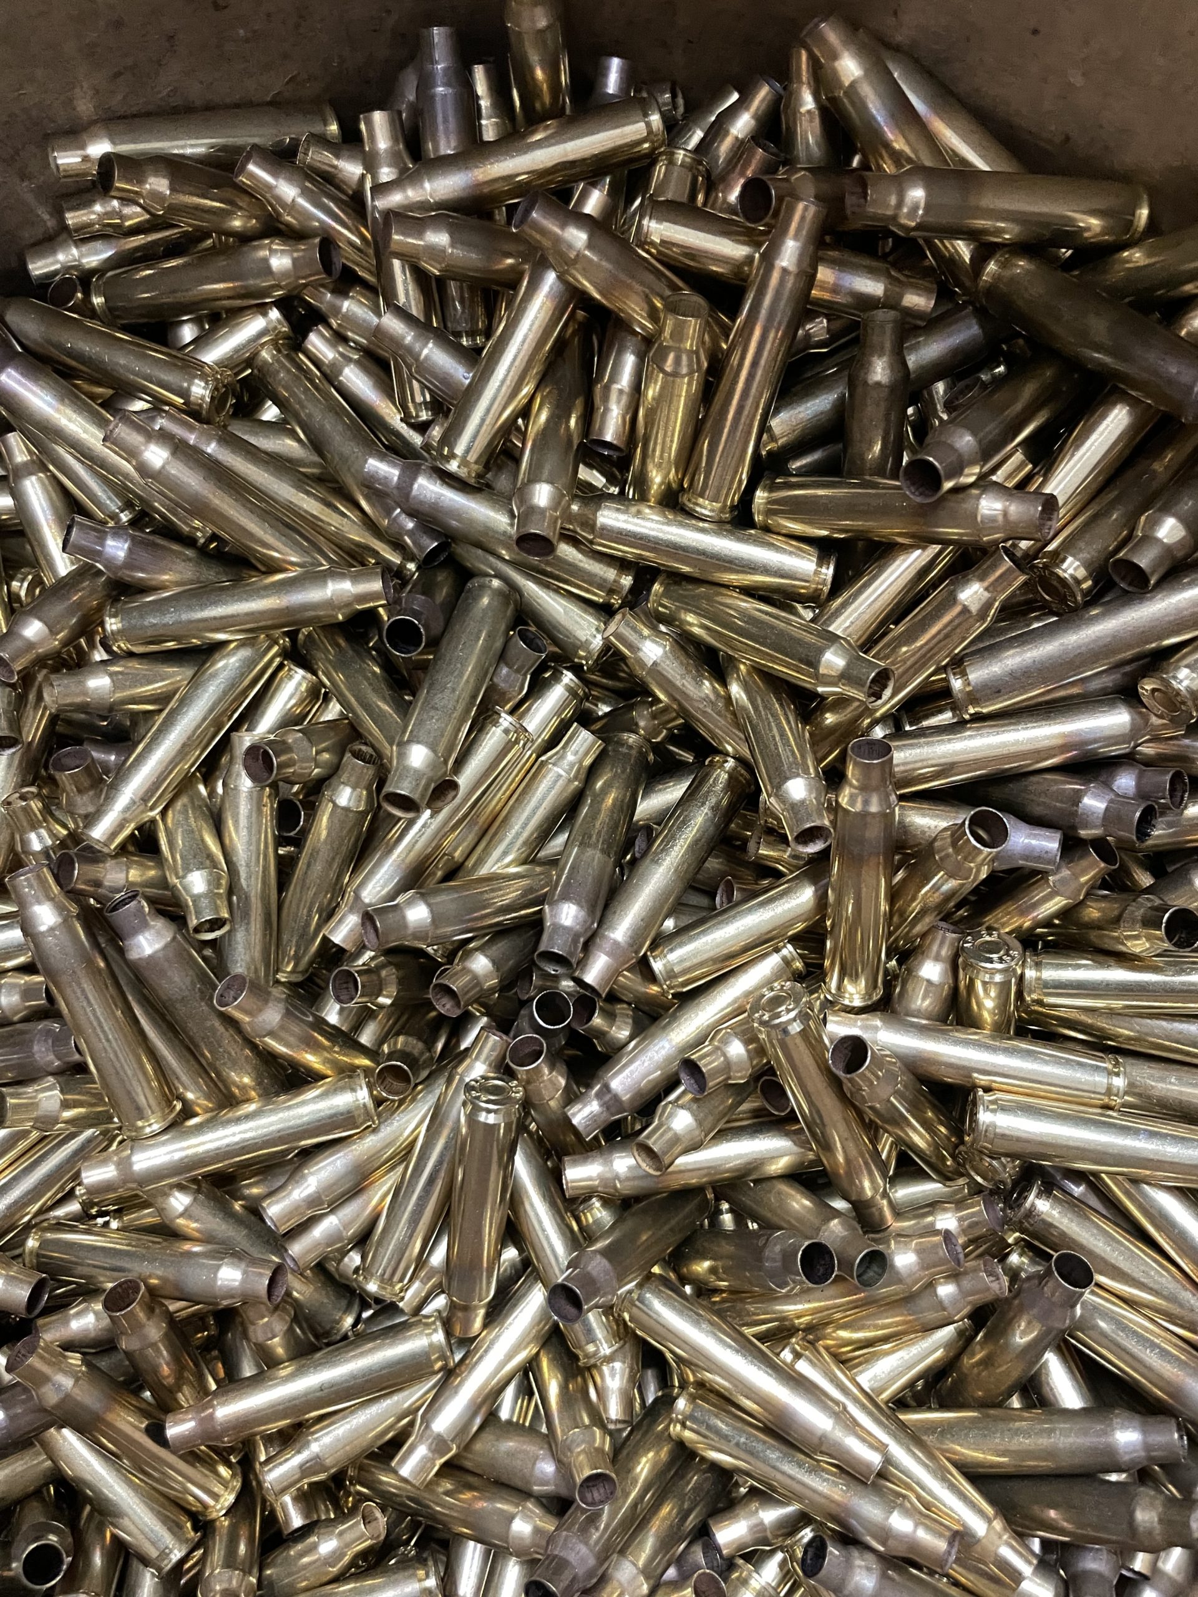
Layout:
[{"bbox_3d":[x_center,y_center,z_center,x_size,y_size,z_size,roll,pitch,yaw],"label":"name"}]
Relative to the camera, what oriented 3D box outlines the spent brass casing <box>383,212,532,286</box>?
[{"bbox_3d":[-0.012,-0.086,0.192,0.045,0.010,0.010,0,116,-27],"label":"spent brass casing"}]

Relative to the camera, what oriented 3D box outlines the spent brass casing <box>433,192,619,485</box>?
[{"bbox_3d":[-0.012,-0.072,0.191,0.010,0.010,0.045,27,90,10],"label":"spent brass casing"}]

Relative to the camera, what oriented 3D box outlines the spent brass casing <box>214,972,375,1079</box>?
[{"bbox_3d":[-0.048,0.043,0.206,0.010,0.045,0.010,-45,43,-3],"label":"spent brass casing"}]

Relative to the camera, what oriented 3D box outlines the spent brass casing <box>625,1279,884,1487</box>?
[{"bbox_3d":[0.023,0.089,0.187,0.045,0.010,0.010,25,69,29],"label":"spent brass casing"}]

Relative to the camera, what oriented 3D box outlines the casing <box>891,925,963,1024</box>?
[{"bbox_3d":[0.052,0.042,0.201,0.010,0.010,0.045,15,107,17],"label":"casing"}]

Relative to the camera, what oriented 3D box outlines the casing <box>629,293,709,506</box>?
[{"bbox_3d":[0.011,-0.058,0.190,0.010,0.045,0.010,14,55,4],"label":"casing"}]

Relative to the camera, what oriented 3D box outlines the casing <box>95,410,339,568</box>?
[{"bbox_3d":[-0.061,-0.047,0.199,0.010,0.045,0.010,-54,38,1],"label":"casing"}]

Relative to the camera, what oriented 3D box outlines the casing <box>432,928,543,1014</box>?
[{"bbox_3d":[-0.013,0.025,0.214,0.010,0.010,0.045,43,41,10],"label":"casing"}]

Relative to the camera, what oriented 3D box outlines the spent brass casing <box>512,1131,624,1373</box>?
[{"bbox_3d":[-0.009,0.071,0.200,0.010,0.010,0.045,-26,79,-10],"label":"spent brass casing"}]

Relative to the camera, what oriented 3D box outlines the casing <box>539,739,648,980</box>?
[{"bbox_3d":[-0.001,0.008,0.199,0.010,0.010,0.045,16,52,4],"label":"casing"}]

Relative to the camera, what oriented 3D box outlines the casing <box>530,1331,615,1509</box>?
[{"bbox_3d":[-0.005,0.105,0.211,0.010,0.045,0.010,-38,105,-2],"label":"casing"}]

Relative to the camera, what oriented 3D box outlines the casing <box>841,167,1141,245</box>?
[{"bbox_3d":[0.058,-0.086,0.175,0.045,0.010,0.010,-3,83,-15],"label":"casing"}]

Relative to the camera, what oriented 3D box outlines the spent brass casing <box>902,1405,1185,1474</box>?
[{"bbox_3d":[0.066,0.098,0.184,0.045,0.010,0.010,-18,65,29],"label":"spent brass casing"}]

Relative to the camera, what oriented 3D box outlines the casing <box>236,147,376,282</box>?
[{"bbox_3d":[-0.036,-0.088,0.192,0.045,0.010,0.010,30,69,-15],"label":"casing"}]

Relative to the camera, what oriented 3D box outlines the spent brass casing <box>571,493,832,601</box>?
[{"bbox_3d":[0.014,-0.039,0.183,0.045,0.010,0.010,15,69,2],"label":"spent brass casing"}]

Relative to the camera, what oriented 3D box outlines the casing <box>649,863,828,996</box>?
[{"bbox_3d":[0.029,0.020,0.203,0.045,0.010,0.010,-26,81,-6],"label":"casing"}]

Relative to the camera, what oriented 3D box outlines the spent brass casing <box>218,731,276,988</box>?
[{"bbox_3d":[-0.059,0.012,0.202,0.010,0.010,0.045,4,98,1],"label":"spent brass casing"}]

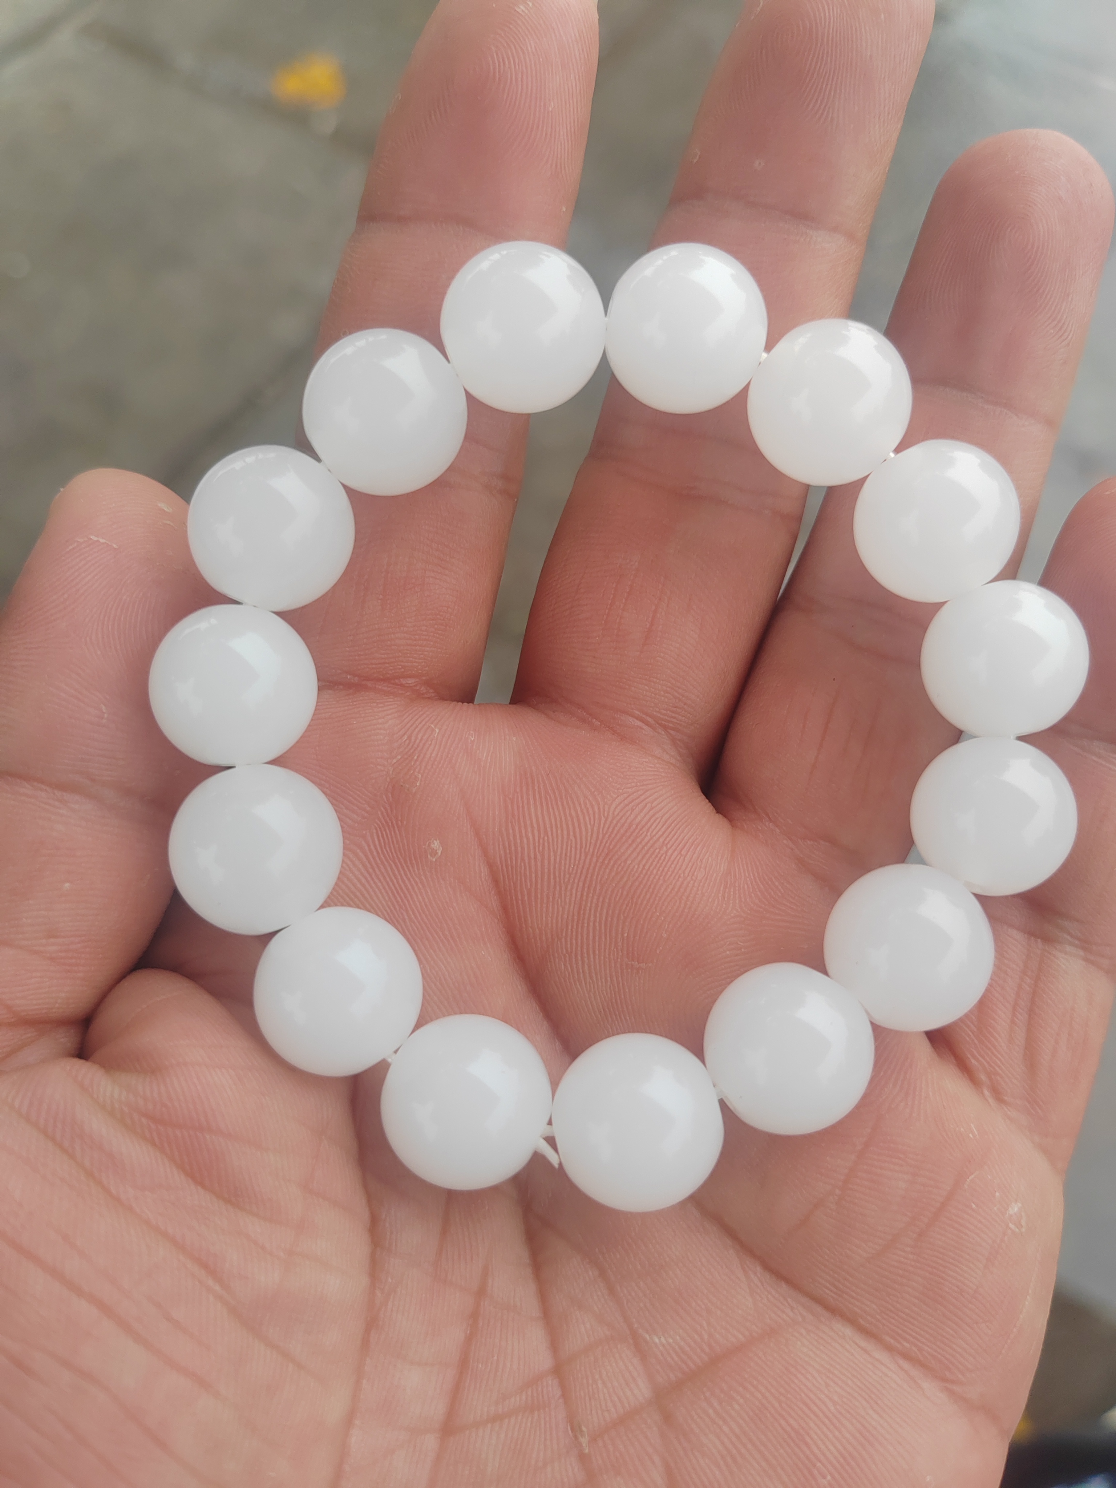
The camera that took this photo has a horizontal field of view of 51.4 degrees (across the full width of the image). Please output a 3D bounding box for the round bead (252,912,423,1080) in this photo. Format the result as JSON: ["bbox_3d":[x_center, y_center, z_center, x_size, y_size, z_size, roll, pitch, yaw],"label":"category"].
[{"bbox_3d":[-0.019,0.021,0.098,0.014,0.014,0.014,1,61,-2],"label":"round bead"}]

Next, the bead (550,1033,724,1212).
[{"bbox_3d":[0.007,0.031,0.096,0.014,0.014,0.014,1,61,-2],"label":"bead"}]

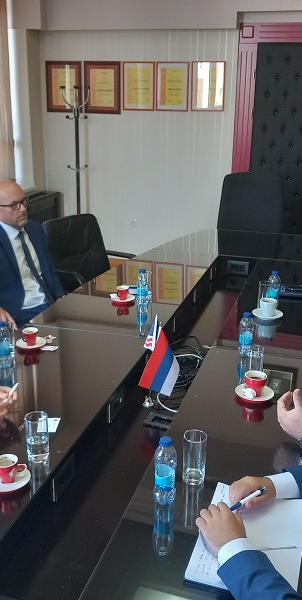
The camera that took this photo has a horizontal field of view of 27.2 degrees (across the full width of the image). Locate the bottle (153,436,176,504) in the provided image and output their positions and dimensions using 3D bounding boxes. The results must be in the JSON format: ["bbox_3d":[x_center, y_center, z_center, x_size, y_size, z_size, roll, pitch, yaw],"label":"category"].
[{"bbox_3d":[0.034,0.395,1.451,0.052,0.162,0.052,1,19,0],"label":"bottle"}]

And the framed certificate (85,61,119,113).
[{"bbox_3d":[-0.427,-1.862,5.492,0.339,0.433,0.025,7,20,17],"label":"framed certificate"}]

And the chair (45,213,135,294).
[{"bbox_3d":[-0.357,-0.009,3.749,0.620,0.900,0.600,10,21,25],"label":"chair"}]

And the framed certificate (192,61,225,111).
[{"bbox_3d":[0.478,-1.776,5.213,0.284,0.396,0.020,7,20,17],"label":"framed certificate"}]

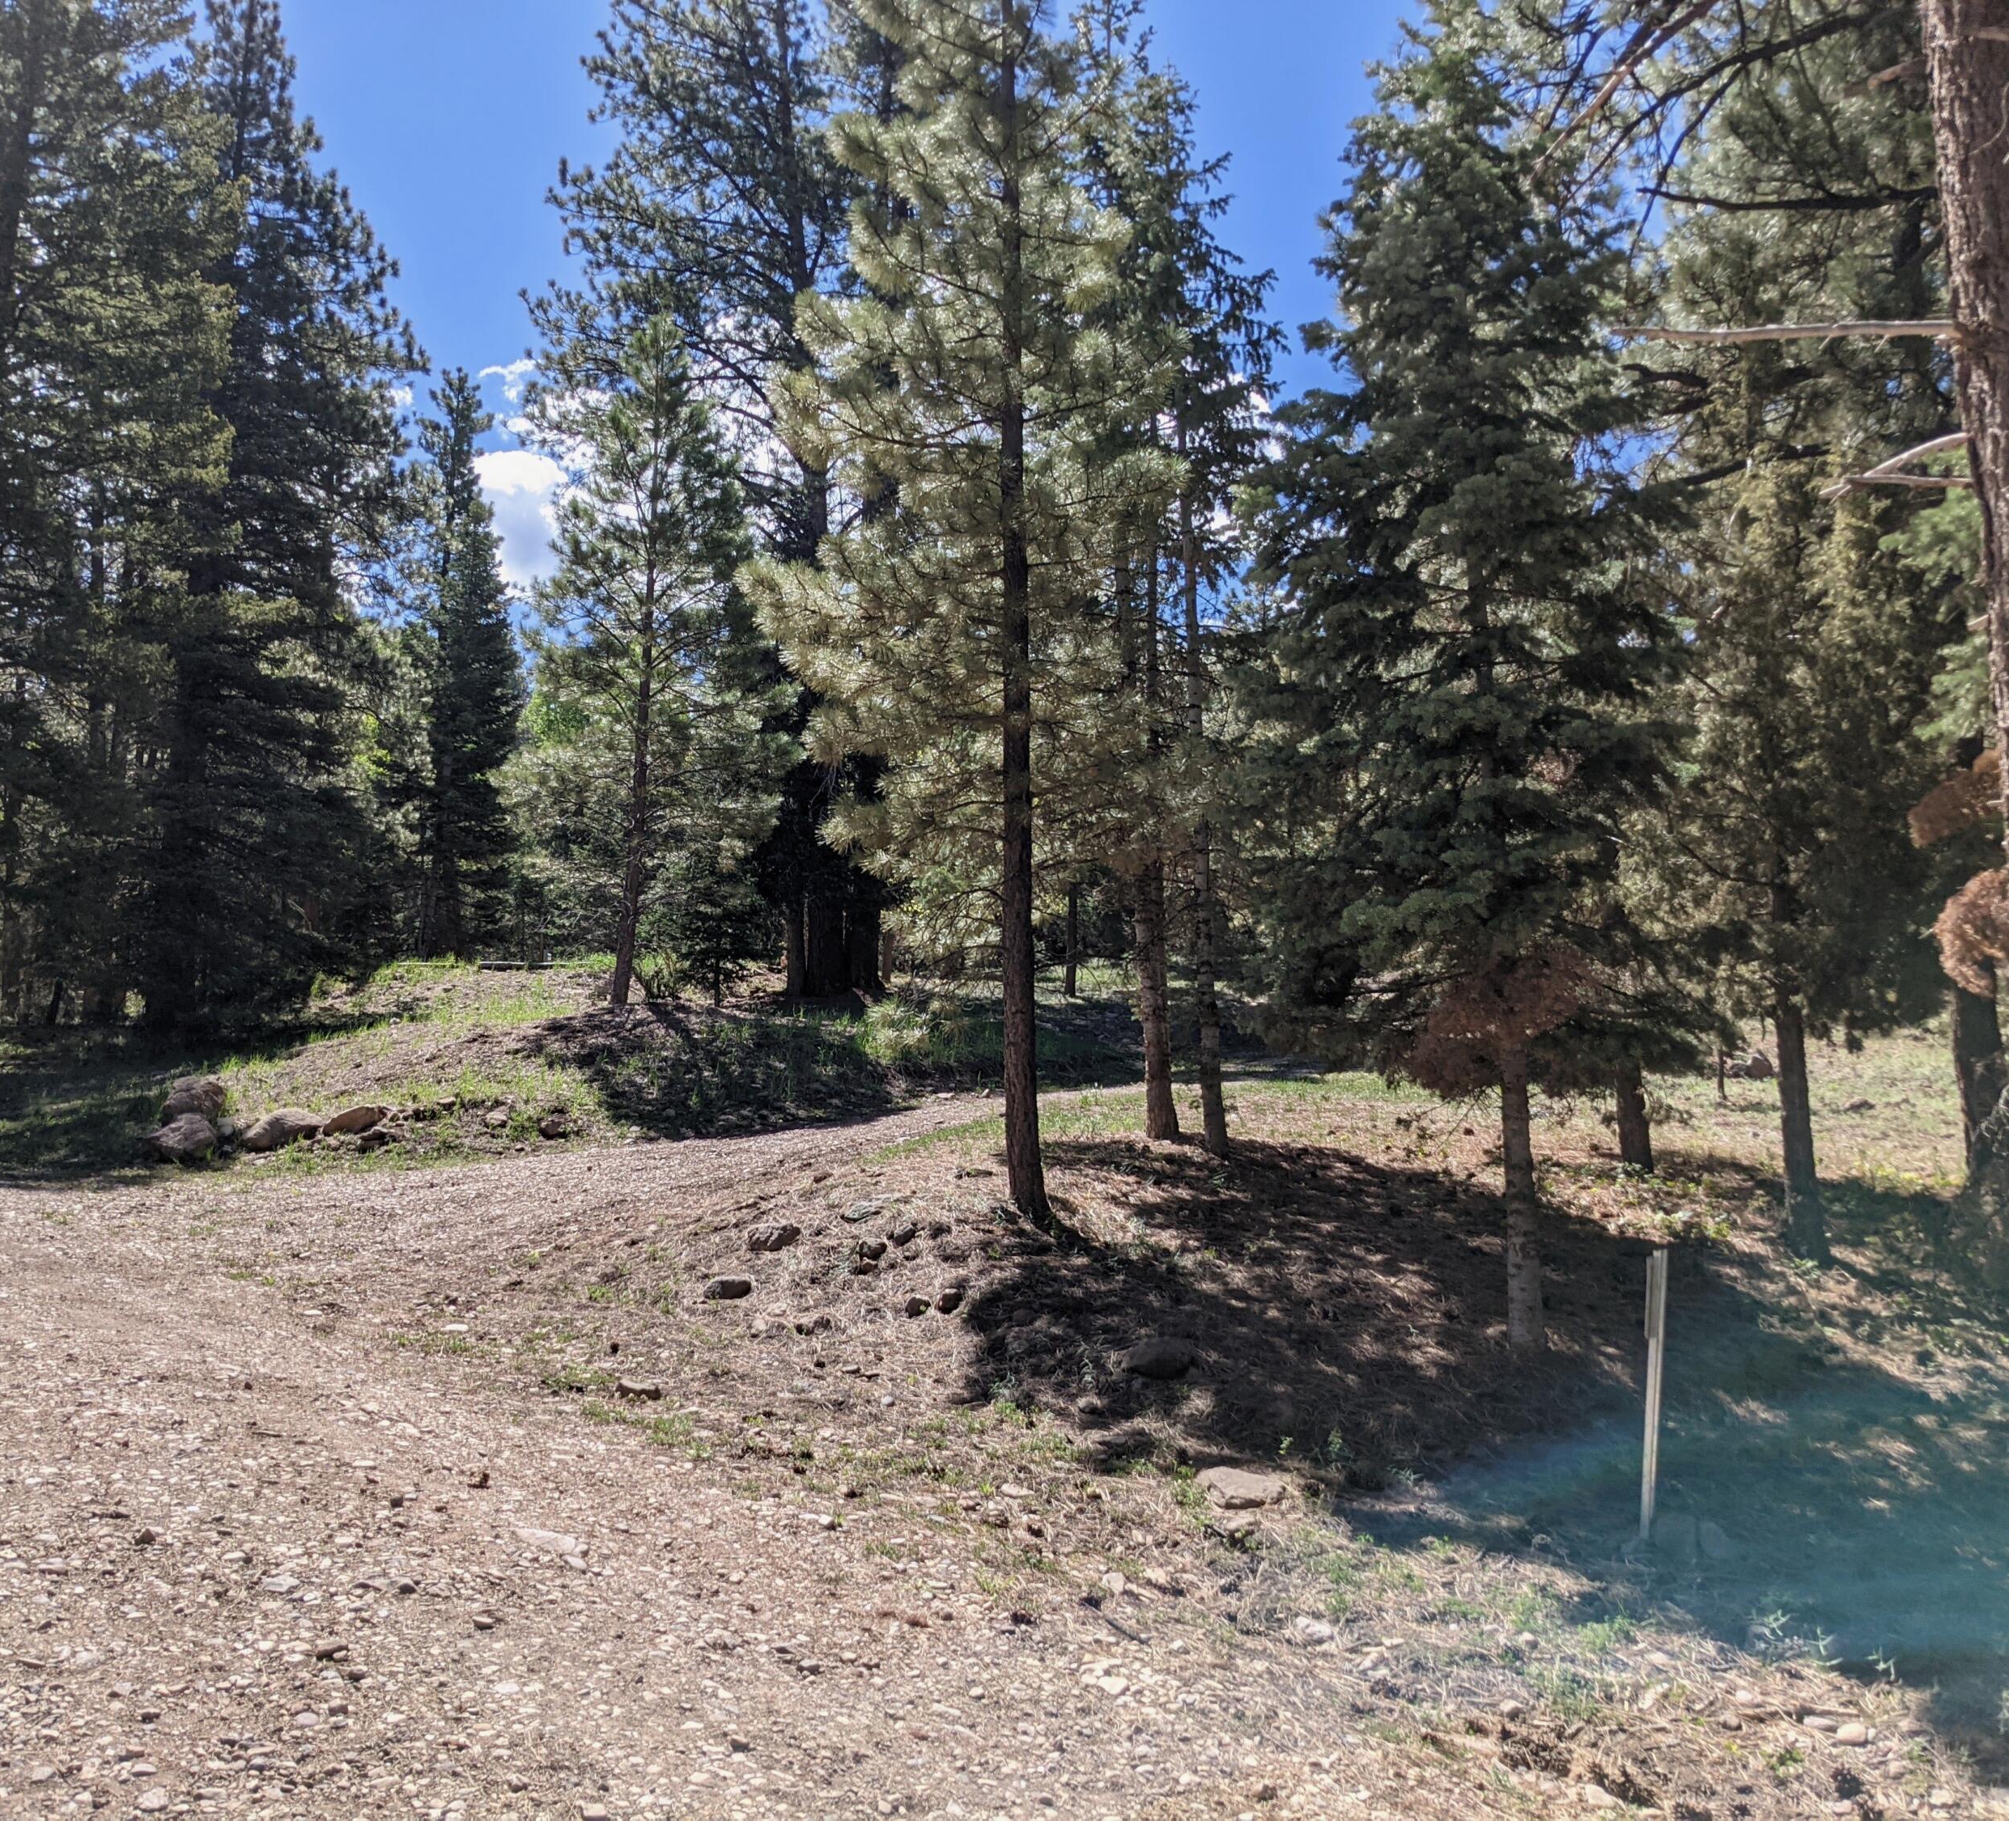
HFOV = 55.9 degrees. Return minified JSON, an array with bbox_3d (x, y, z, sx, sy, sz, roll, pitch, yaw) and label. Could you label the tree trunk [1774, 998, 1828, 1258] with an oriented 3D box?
[{"bbox_3d":[6.369,1.713,15.179,0.260,2.150,0.260,-5,-10,22],"label":"tree trunk"}]

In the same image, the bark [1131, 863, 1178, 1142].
[{"bbox_3d":[1.450,0.860,18.221,0.260,2.660,0.260,-2,-10,4],"label":"bark"}]

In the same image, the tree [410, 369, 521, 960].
[{"bbox_3d":[-11.351,-5.221,39.021,2.400,12.630,2.400,2,-10,-16],"label":"tree"}]

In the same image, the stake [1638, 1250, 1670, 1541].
[{"bbox_3d":[2.895,2.169,8.482,0.085,1.290,0.050,3,-8,19],"label":"stake"}]

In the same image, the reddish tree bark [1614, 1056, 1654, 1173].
[{"bbox_3d":[6.185,2.009,18.601,0.280,1.130,0.280,-4,-10,18],"label":"reddish tree bark"}]

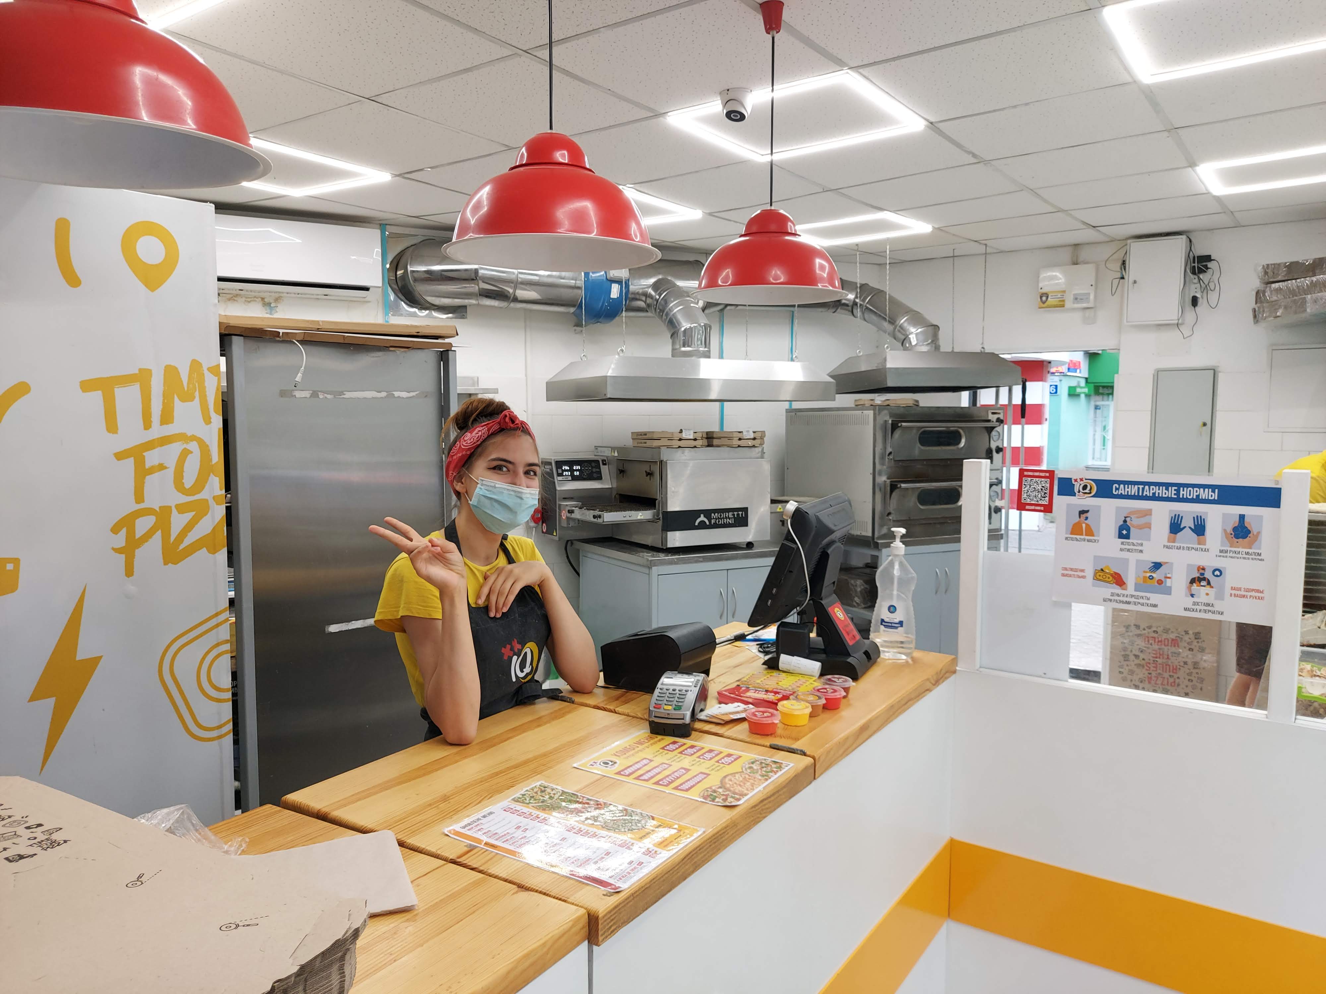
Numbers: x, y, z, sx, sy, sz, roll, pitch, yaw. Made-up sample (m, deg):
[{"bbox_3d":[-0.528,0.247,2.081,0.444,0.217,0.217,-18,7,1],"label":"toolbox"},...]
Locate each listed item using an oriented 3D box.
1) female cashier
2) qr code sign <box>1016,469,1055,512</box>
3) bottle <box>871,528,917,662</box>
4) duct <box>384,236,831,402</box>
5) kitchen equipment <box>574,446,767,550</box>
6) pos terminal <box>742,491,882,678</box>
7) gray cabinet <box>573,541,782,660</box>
[{"bbox_3d":[-0.389,0.588,1.952,0.380,1.575,0.470,5,7,40],"label":"female cashier"},{"bbox_3d":[0.845,-0.014,2.166,0.078,0.096,0.004,4,6,34],"label":"qr code sign"},{"bbox_3d":[0.553,0.230,2.275,0.105,0.317,0.078,2,5,17],"label":"bottle"},{"bbox_3d":[-0.217,-0.838,4.710,2.060,0.720,0.810,-3,6,-29],"label":"duct"},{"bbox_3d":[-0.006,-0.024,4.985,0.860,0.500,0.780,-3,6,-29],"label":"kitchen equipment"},{"bbox_3d":[0.379,0.191,2.266,0.245,0.395,0.335,4,6,34],"label":"pos terminal"},{"bbox_3d":[0.107,0.666,5.055,0.891,0.865,0.892,-3,6,-29],"label":"gray cabinet"}]

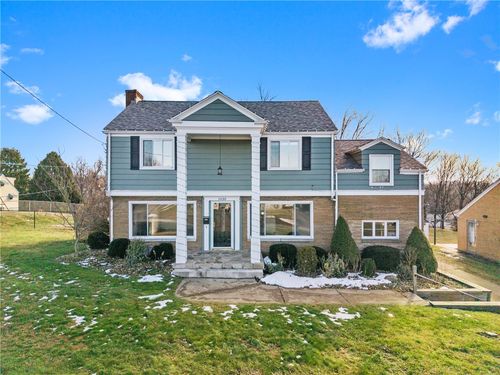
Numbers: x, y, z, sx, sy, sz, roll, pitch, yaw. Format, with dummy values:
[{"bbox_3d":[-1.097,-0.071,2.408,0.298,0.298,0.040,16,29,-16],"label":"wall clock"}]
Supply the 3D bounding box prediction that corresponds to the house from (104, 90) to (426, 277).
[{"bbox_3d":[0.700,-0.820,17.100,13.600,7.900,9.900,0,1,-1],"label":"house"}]

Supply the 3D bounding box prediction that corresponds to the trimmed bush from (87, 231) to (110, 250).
[{"bbox_3d":[-6.750,2.350,15.500,0.980,0.850,0.950,0,1,0],"label":"trimmed bush"}]

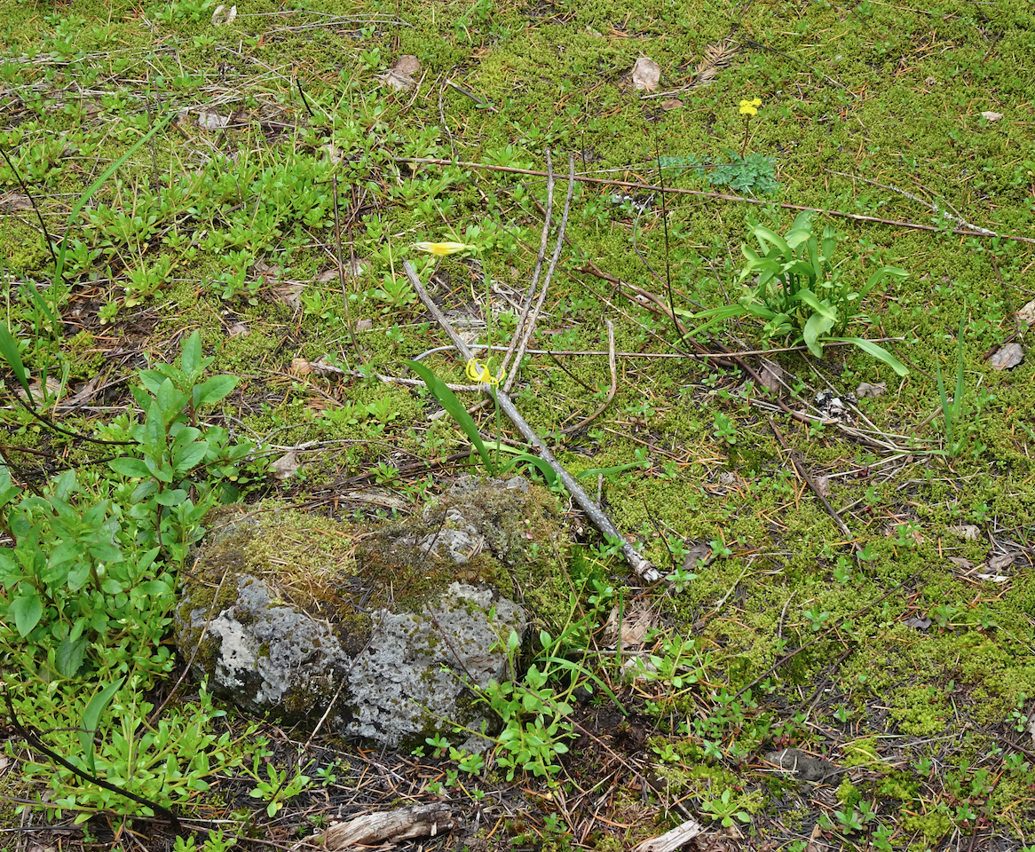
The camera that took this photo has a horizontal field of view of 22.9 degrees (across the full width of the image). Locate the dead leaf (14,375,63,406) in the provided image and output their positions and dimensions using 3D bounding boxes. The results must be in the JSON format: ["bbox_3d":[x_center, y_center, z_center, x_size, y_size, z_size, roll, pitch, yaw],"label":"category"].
[{"bbox_3d":[-0.464,-0.035,2.482,0.048,0.012,0.032,0,40,0],"label":"dead leaf"}]

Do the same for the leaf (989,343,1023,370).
[{"bbox_3d":[0.576,-0.082,3.016,0.036,0.014,0.055,22,38,31],"label":"leaf"}]

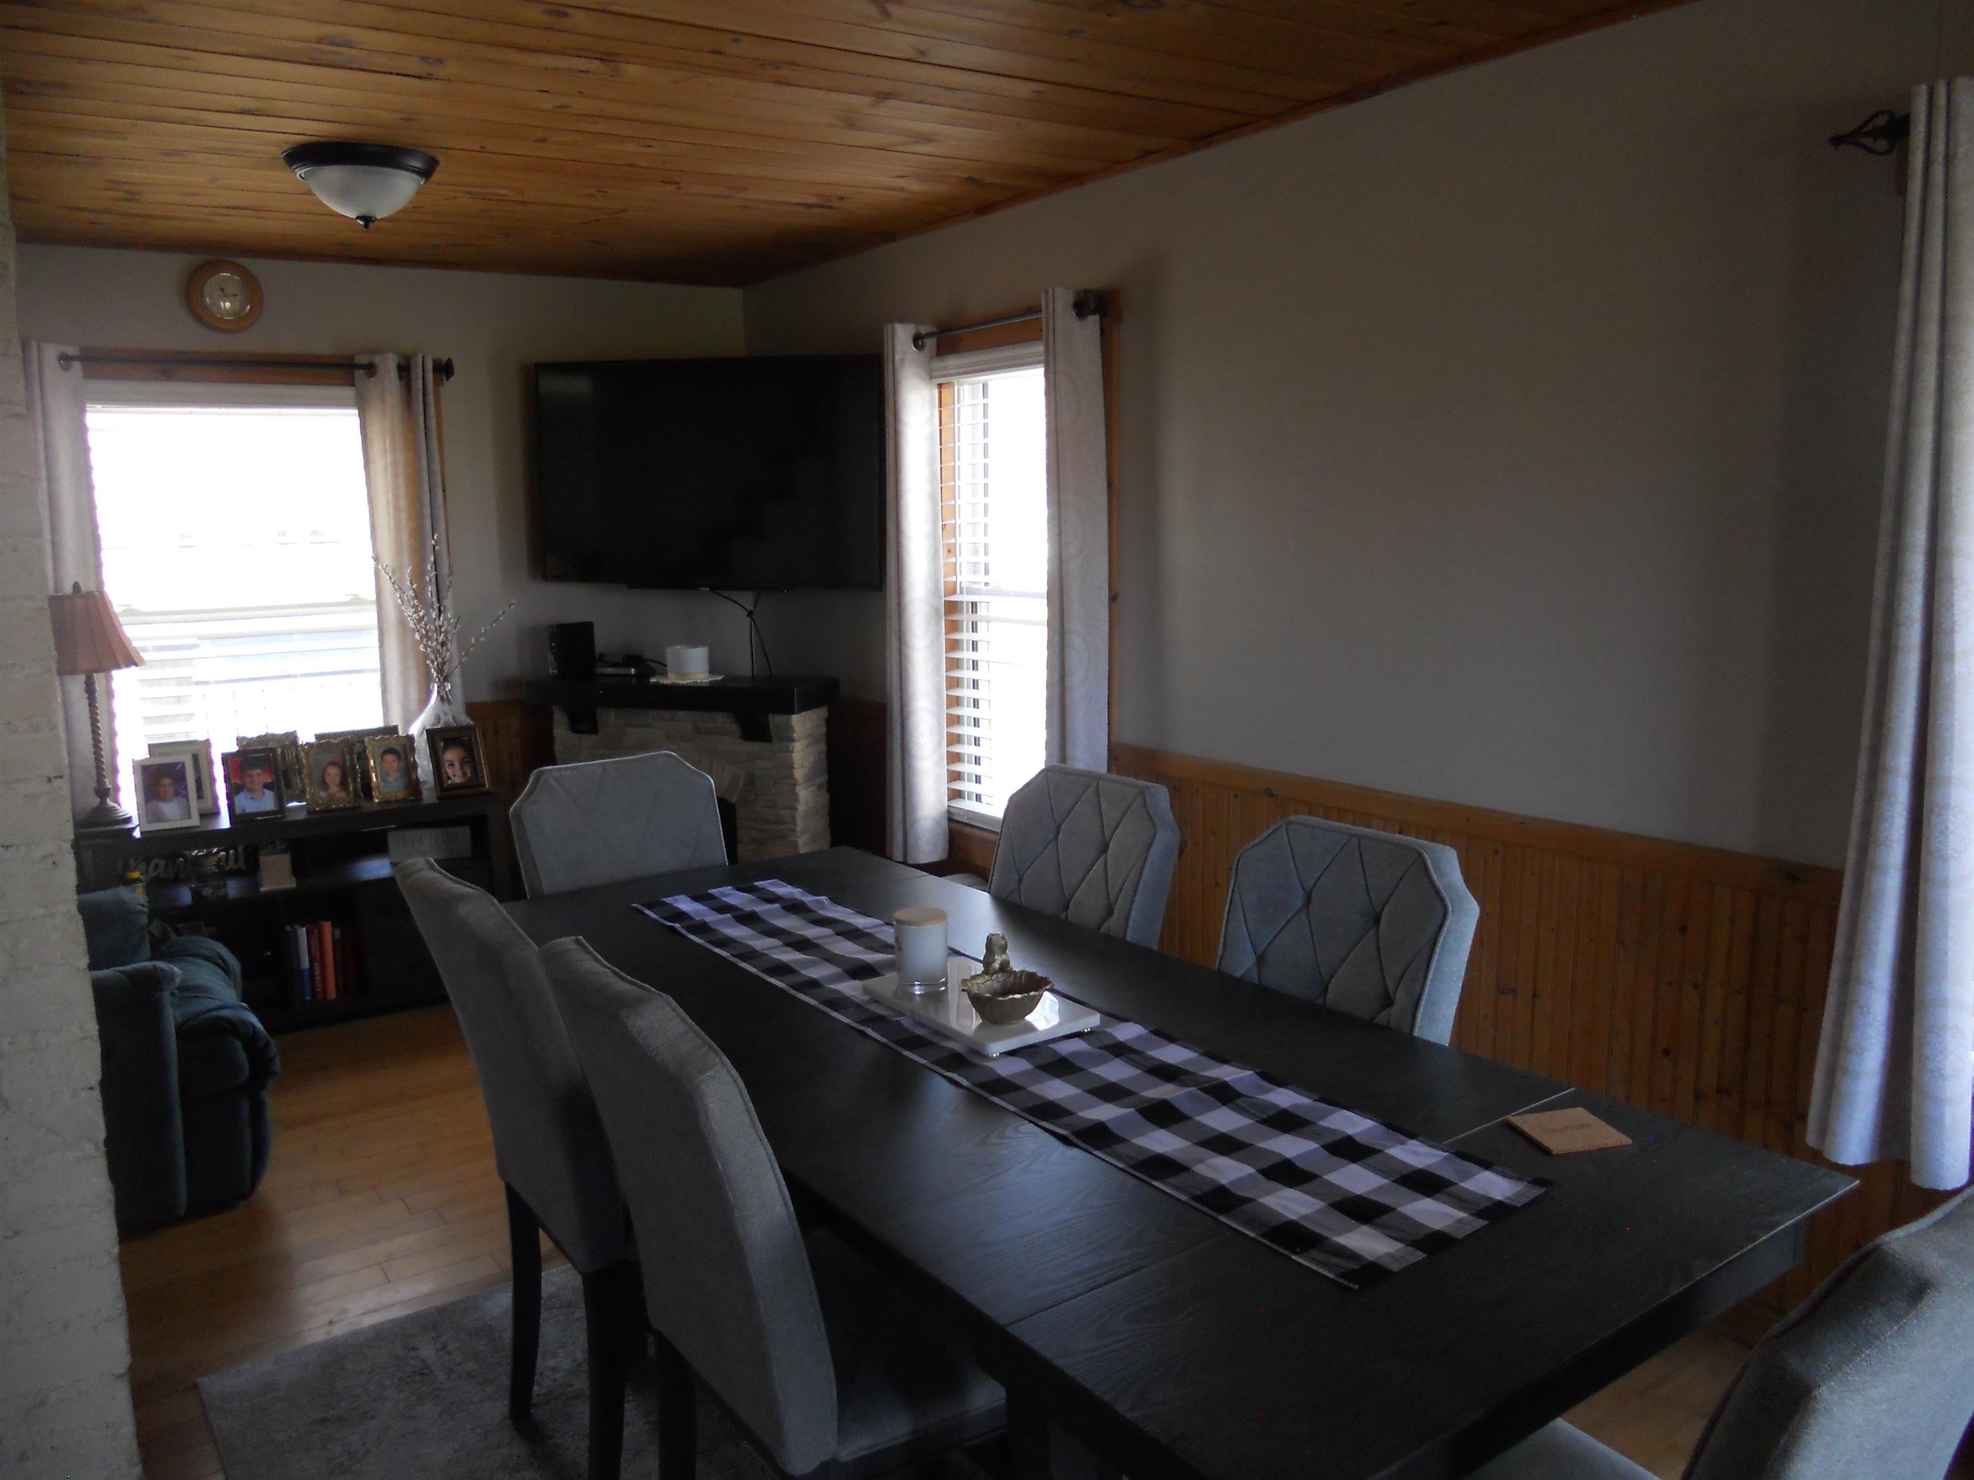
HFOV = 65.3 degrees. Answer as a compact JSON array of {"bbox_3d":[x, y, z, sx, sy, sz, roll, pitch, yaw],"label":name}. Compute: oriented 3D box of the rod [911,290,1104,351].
[{"bbox_3d":[0.019,-1.125,4.188,0.090,0.070,0.949,-7,10,-34],"label":"rod"}]

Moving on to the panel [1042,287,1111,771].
[{"bbox_3d":[0.235,-0.337,3.993,0.100,1.620,0.140,-6,10,-34],"label":"panel"}]

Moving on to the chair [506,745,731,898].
[{"bbox_3d":[-0.649,0.556,3.240,0.475,0.975,0.605,-6,10,-34],"label":"chair"}]

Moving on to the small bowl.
[{"bbox_3d":[0.026,0.355,2.121,0.123,0.057,0.123,-1,8,0],"label":"small bowl"}]

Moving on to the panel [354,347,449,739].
[{"bbox_3d":[-1.903,-0.467,5.113,0.259,1.580,0.110,-6,10,-33],"label":"panel"}]

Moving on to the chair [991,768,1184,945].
[{"bbox_3d":[-0.014,0.579,2.949,0.620,0.975,0.465,-7,10,-34],"label":"chair"}]

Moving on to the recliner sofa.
[{"bbox_3d":[-2.248,0.524,3.577,0.940,1.000,0.950,-7,10,-34],"label":"recliner sofa"}]

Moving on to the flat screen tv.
[{"bbox_3d":[-0.897,-0.856,4.953,1.230,0.710,0.060,2,8,18],"label":"flat screen tv"}]

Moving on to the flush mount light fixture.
[{"bbox_3d":[-1.442,-1.271,3.558,0.345,0.165,0.345,-6,10,-33],"label":"flush mount light fixture"}]

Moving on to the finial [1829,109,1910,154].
[{"bbox_3d":[1.324,-0.907,2.311,0.065,0.065,0.115,-6,10,-34],"label":"finial"}]

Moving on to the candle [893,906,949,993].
[{"bbox_3d":[-0.101,0.323,2.361,0.082,0.115,0.082,-1,8,0],"label":"candle"}]

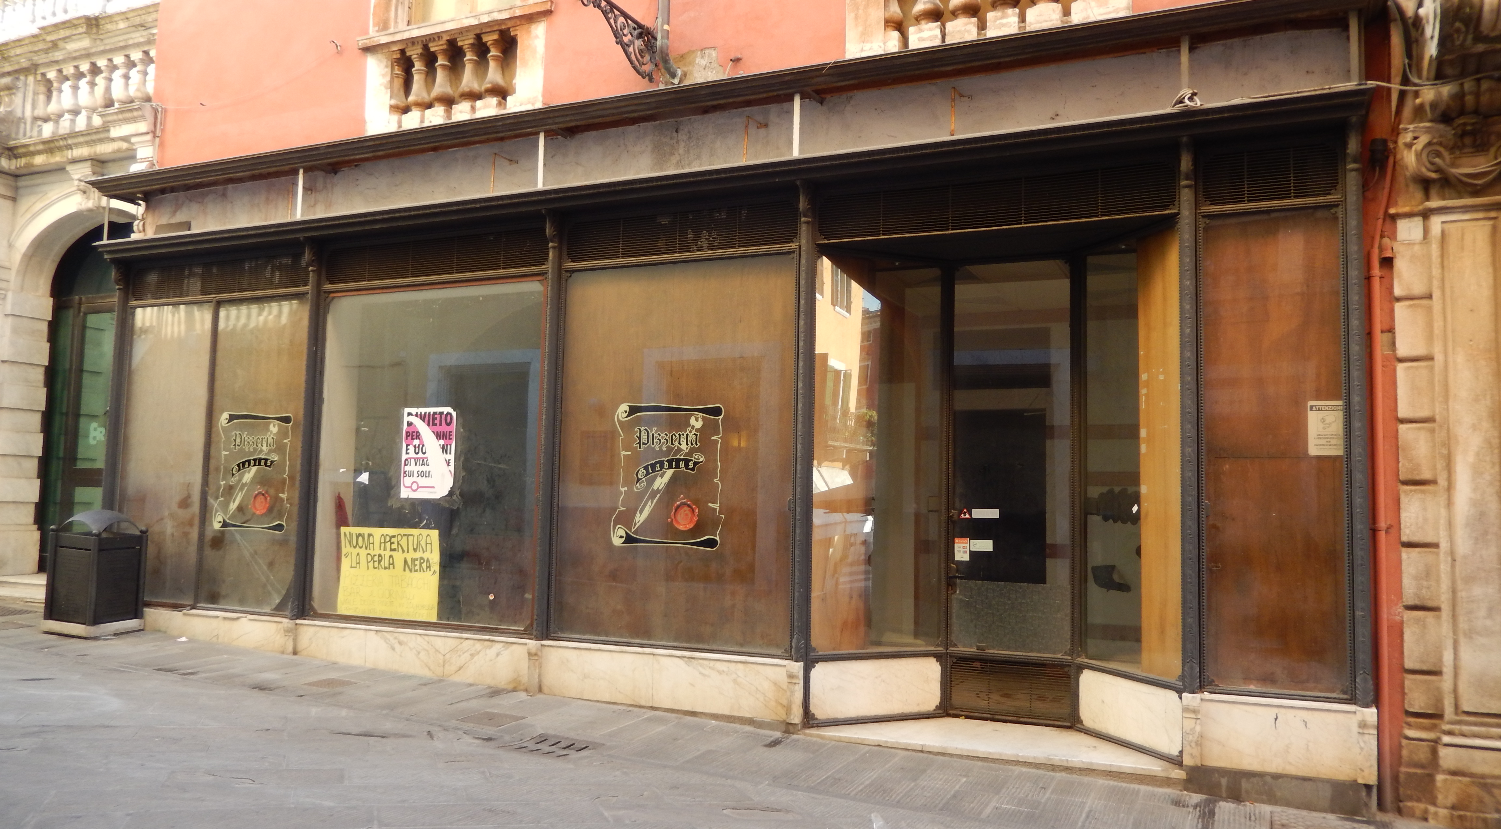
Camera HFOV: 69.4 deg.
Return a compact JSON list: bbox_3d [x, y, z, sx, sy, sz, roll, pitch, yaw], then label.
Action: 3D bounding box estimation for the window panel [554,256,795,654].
[{"bbox_3d":[-0.564,0.253,7.593,1.868,2.690,0.071,-1,-5,25],"label":"window panel"}]

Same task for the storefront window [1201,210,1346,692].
[{"bbox_3d":[2.893,0.181,6.007,0.721,2.720,0.071,-1,-5,25],"label":"storefront window"}]

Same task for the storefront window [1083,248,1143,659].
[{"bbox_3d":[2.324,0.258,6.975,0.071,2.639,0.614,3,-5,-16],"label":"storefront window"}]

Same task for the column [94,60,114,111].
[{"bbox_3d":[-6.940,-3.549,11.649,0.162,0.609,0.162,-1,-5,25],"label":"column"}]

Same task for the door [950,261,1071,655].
[{"bbox_3d":[1.793,0.287,7.468,0.822,2.710,0.071,-1,-5,25],"label":"door"}]

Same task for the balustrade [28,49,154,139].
[{"bbox_3d":[-7.015,-3.457,11.676,2.182,0.792,0.264,-1,-5,25],"label":"balustrade"}]

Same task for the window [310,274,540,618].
[{"bbox_3d":[-2.547,0.295,8.503,2.192,2.659,0.071,-1,-5,25],"label":"window"}]

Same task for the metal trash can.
[{"bbox_3d":[-5.676,1.358,9.411,0.558,1.066,0.558,0,-5,17],"label":"metal trash can"}]

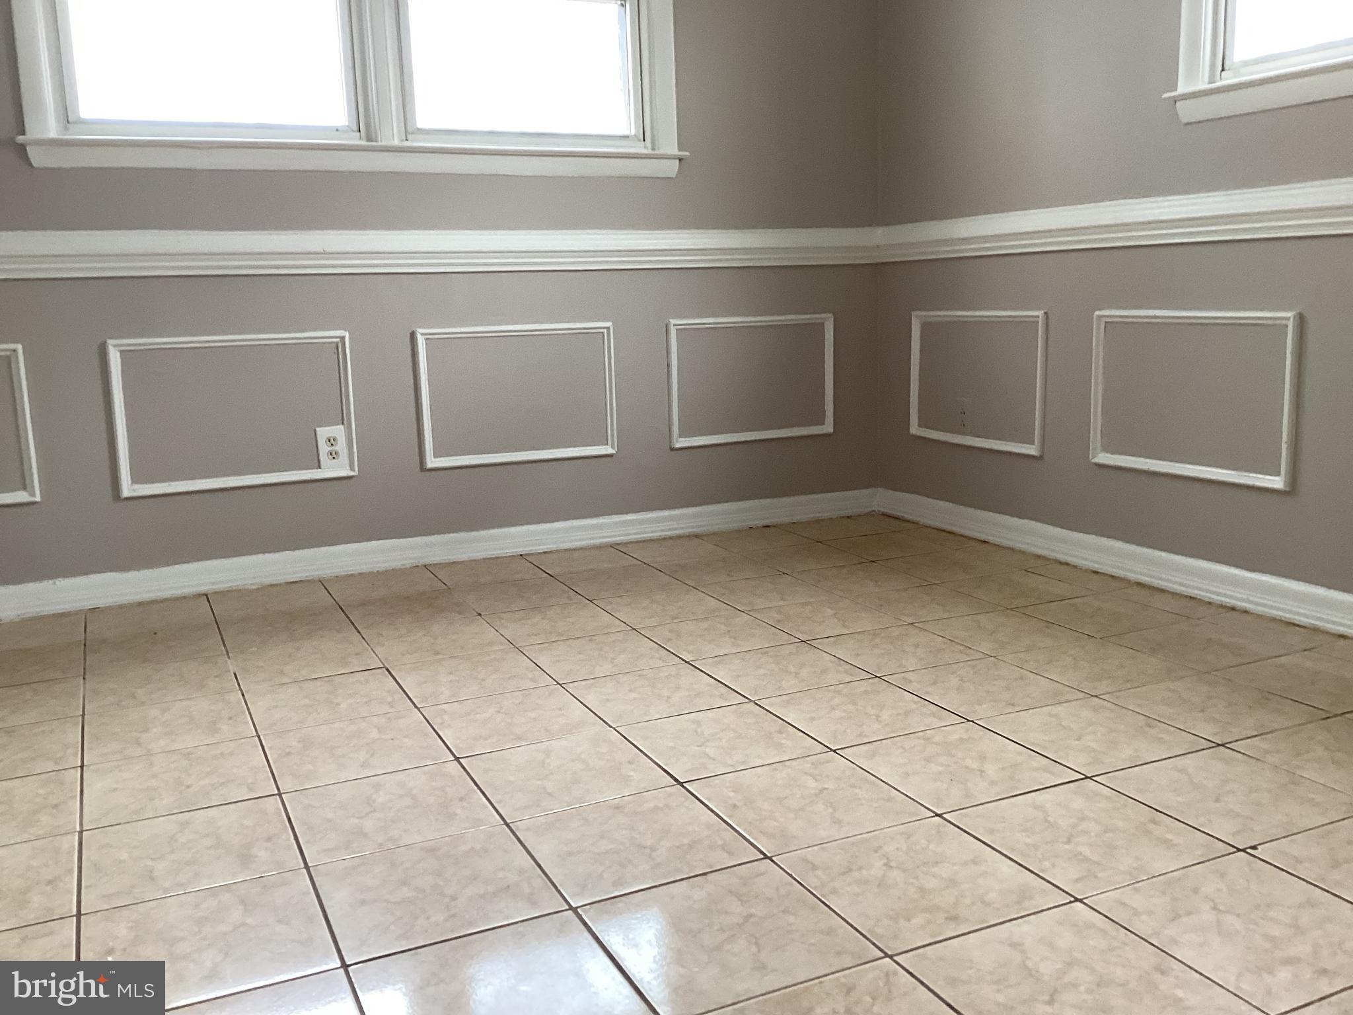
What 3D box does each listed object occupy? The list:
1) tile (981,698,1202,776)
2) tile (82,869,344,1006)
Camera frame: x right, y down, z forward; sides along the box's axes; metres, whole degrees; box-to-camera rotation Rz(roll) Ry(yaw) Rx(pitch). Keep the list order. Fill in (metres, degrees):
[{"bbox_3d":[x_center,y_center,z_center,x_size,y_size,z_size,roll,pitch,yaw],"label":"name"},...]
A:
[{"bbox_3d":[0.757,0.415,2.207,0.297,0.010,0.297,-6,11,-24],"label":"tile"},{"bbox_3d":[-0.615,0.569,1.582,0.297,0.010,0.297,-6,11,-24],"label":"tile"}]

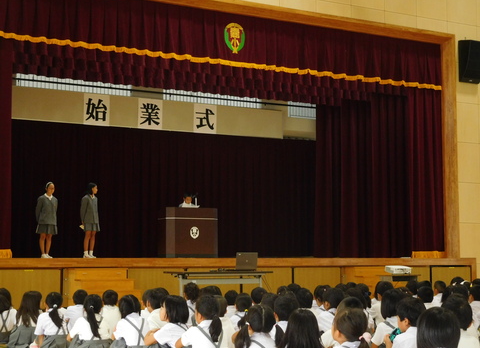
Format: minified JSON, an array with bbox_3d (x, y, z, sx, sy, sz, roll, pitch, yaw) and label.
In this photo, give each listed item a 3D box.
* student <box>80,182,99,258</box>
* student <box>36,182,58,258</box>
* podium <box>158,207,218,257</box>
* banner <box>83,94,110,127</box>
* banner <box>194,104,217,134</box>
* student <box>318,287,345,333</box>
[{"bbox_3d":[-2.859,0.885,18.496,0.380,1.438,0.270,5,-7,-44],"label":"student"},{"bbox_3d":[-3.593,0.858,18.057,0.400,1.415,0.260,3,-6,-29],"label":"student"},{"bbox_3d":[-1.026,1.198,19.570,1.140,1.000,0.520,3,-6,-31],"label":"podium"},{"bbox_3d":[-3.042,-1.368,20.656,0.599,0.676,0.020,3,-6,-31],"label":"banner"},{"bbox_3d":[-0.775,-1.247,22.008,0.593,0.663,0.020,3,-6,-31],"label":"banner"},{"bbox_3d":[0.797,1.385,8.763,0.390,0.697,0.530,3,-6,-35],"label":"student"}]

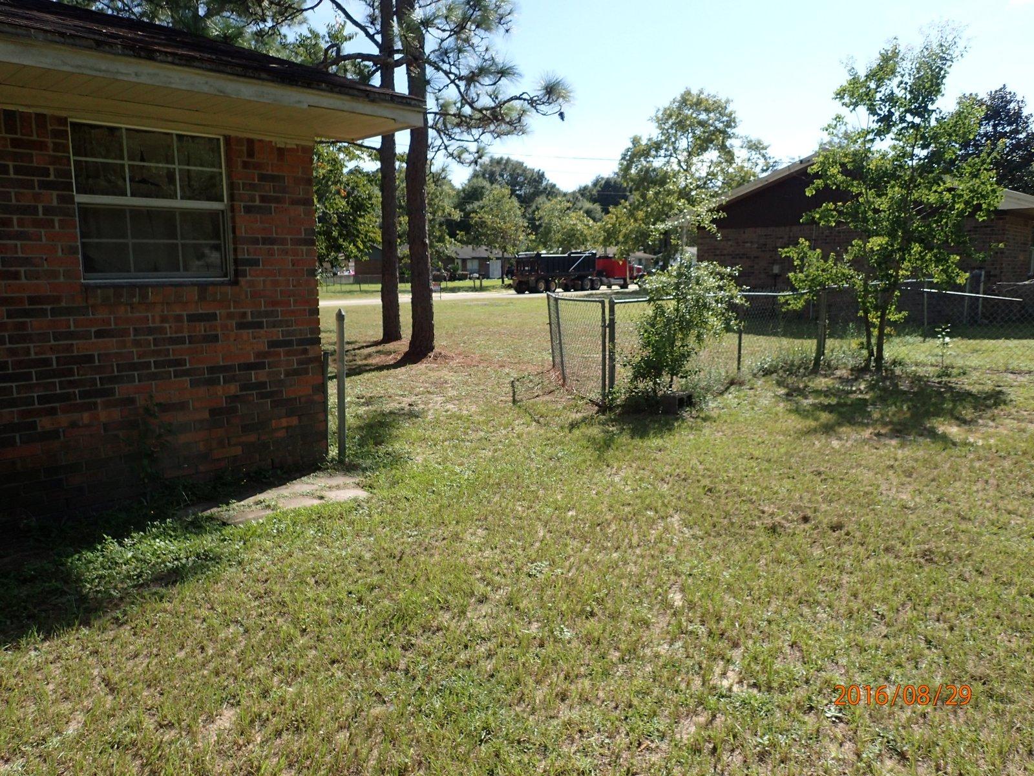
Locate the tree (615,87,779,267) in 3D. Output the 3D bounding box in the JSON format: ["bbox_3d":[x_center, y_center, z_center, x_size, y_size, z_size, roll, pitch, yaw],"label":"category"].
[{"bbox_3d":[13.753,-14.952,56.632,11.600,14.819,10.600,0,10,0],"label":"tree"}]

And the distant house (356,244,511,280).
[{"bbox_3d":[-9.074,-14.193,83.379,8.600,4.200,16.500,9,13,42],"label":"distant house"}]

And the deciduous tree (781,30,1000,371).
[{"bbox_3d":[5.522,-2.663,10.993,3.150,4.872,2.900,0,10,0],"label":"deciduous tree"}]

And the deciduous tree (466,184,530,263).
[{"bbox_3d":[-1.878,-14.656,71.100,5.800,9.089,5.600,0,10,0],"label":"deciduous tree"}]

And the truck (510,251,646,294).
[{"bbox_3d":[5.733,-9.869,62.559,14.800,3.350,2.550,-9,14,-44],"label":"truck"}]

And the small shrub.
[{"bbox_3d":[2.024,-0.731,9.164,1.380,1.636,1.250,0,10,0],"label":"small shrub"}]

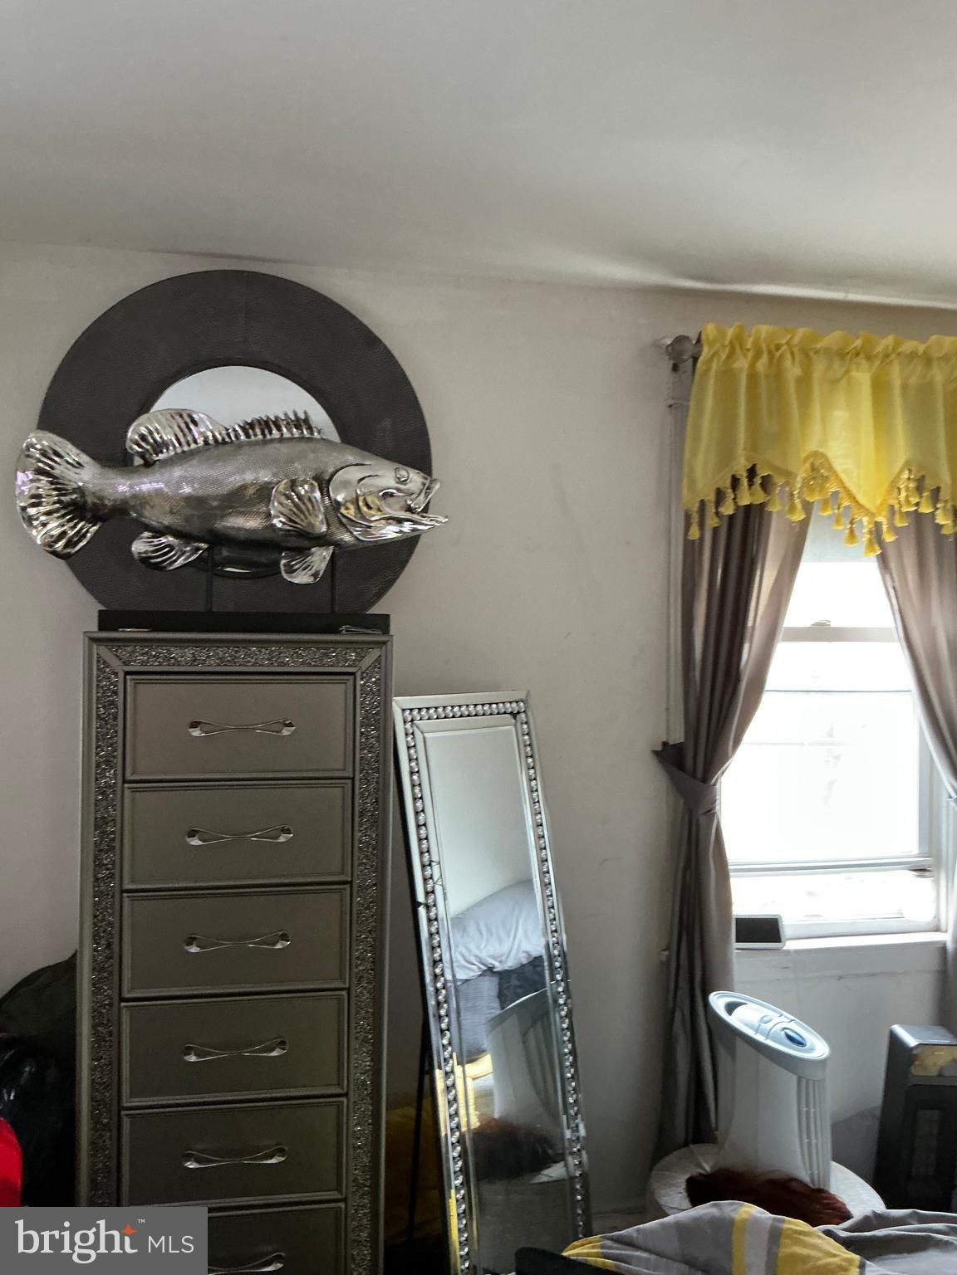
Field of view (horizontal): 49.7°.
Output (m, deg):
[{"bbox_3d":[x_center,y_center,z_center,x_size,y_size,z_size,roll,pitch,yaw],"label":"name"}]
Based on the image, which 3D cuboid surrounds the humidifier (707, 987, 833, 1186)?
[{"bbox_3d":[0.590,0.925,2.090,0.140,0.300,0.270,1,0,-30],"label":"humidifier"}]

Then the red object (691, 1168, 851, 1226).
[{"bbox_3d":[0.530,1.035,1.900,0.290,0.080,0.160,1,0,18],"label":"red object"}]

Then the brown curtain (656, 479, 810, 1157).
[{"bbox_3d":[0.630,0.304,2.558,0.410,2.060,0.150,1,0,-11],"label":"brown curtain"}]

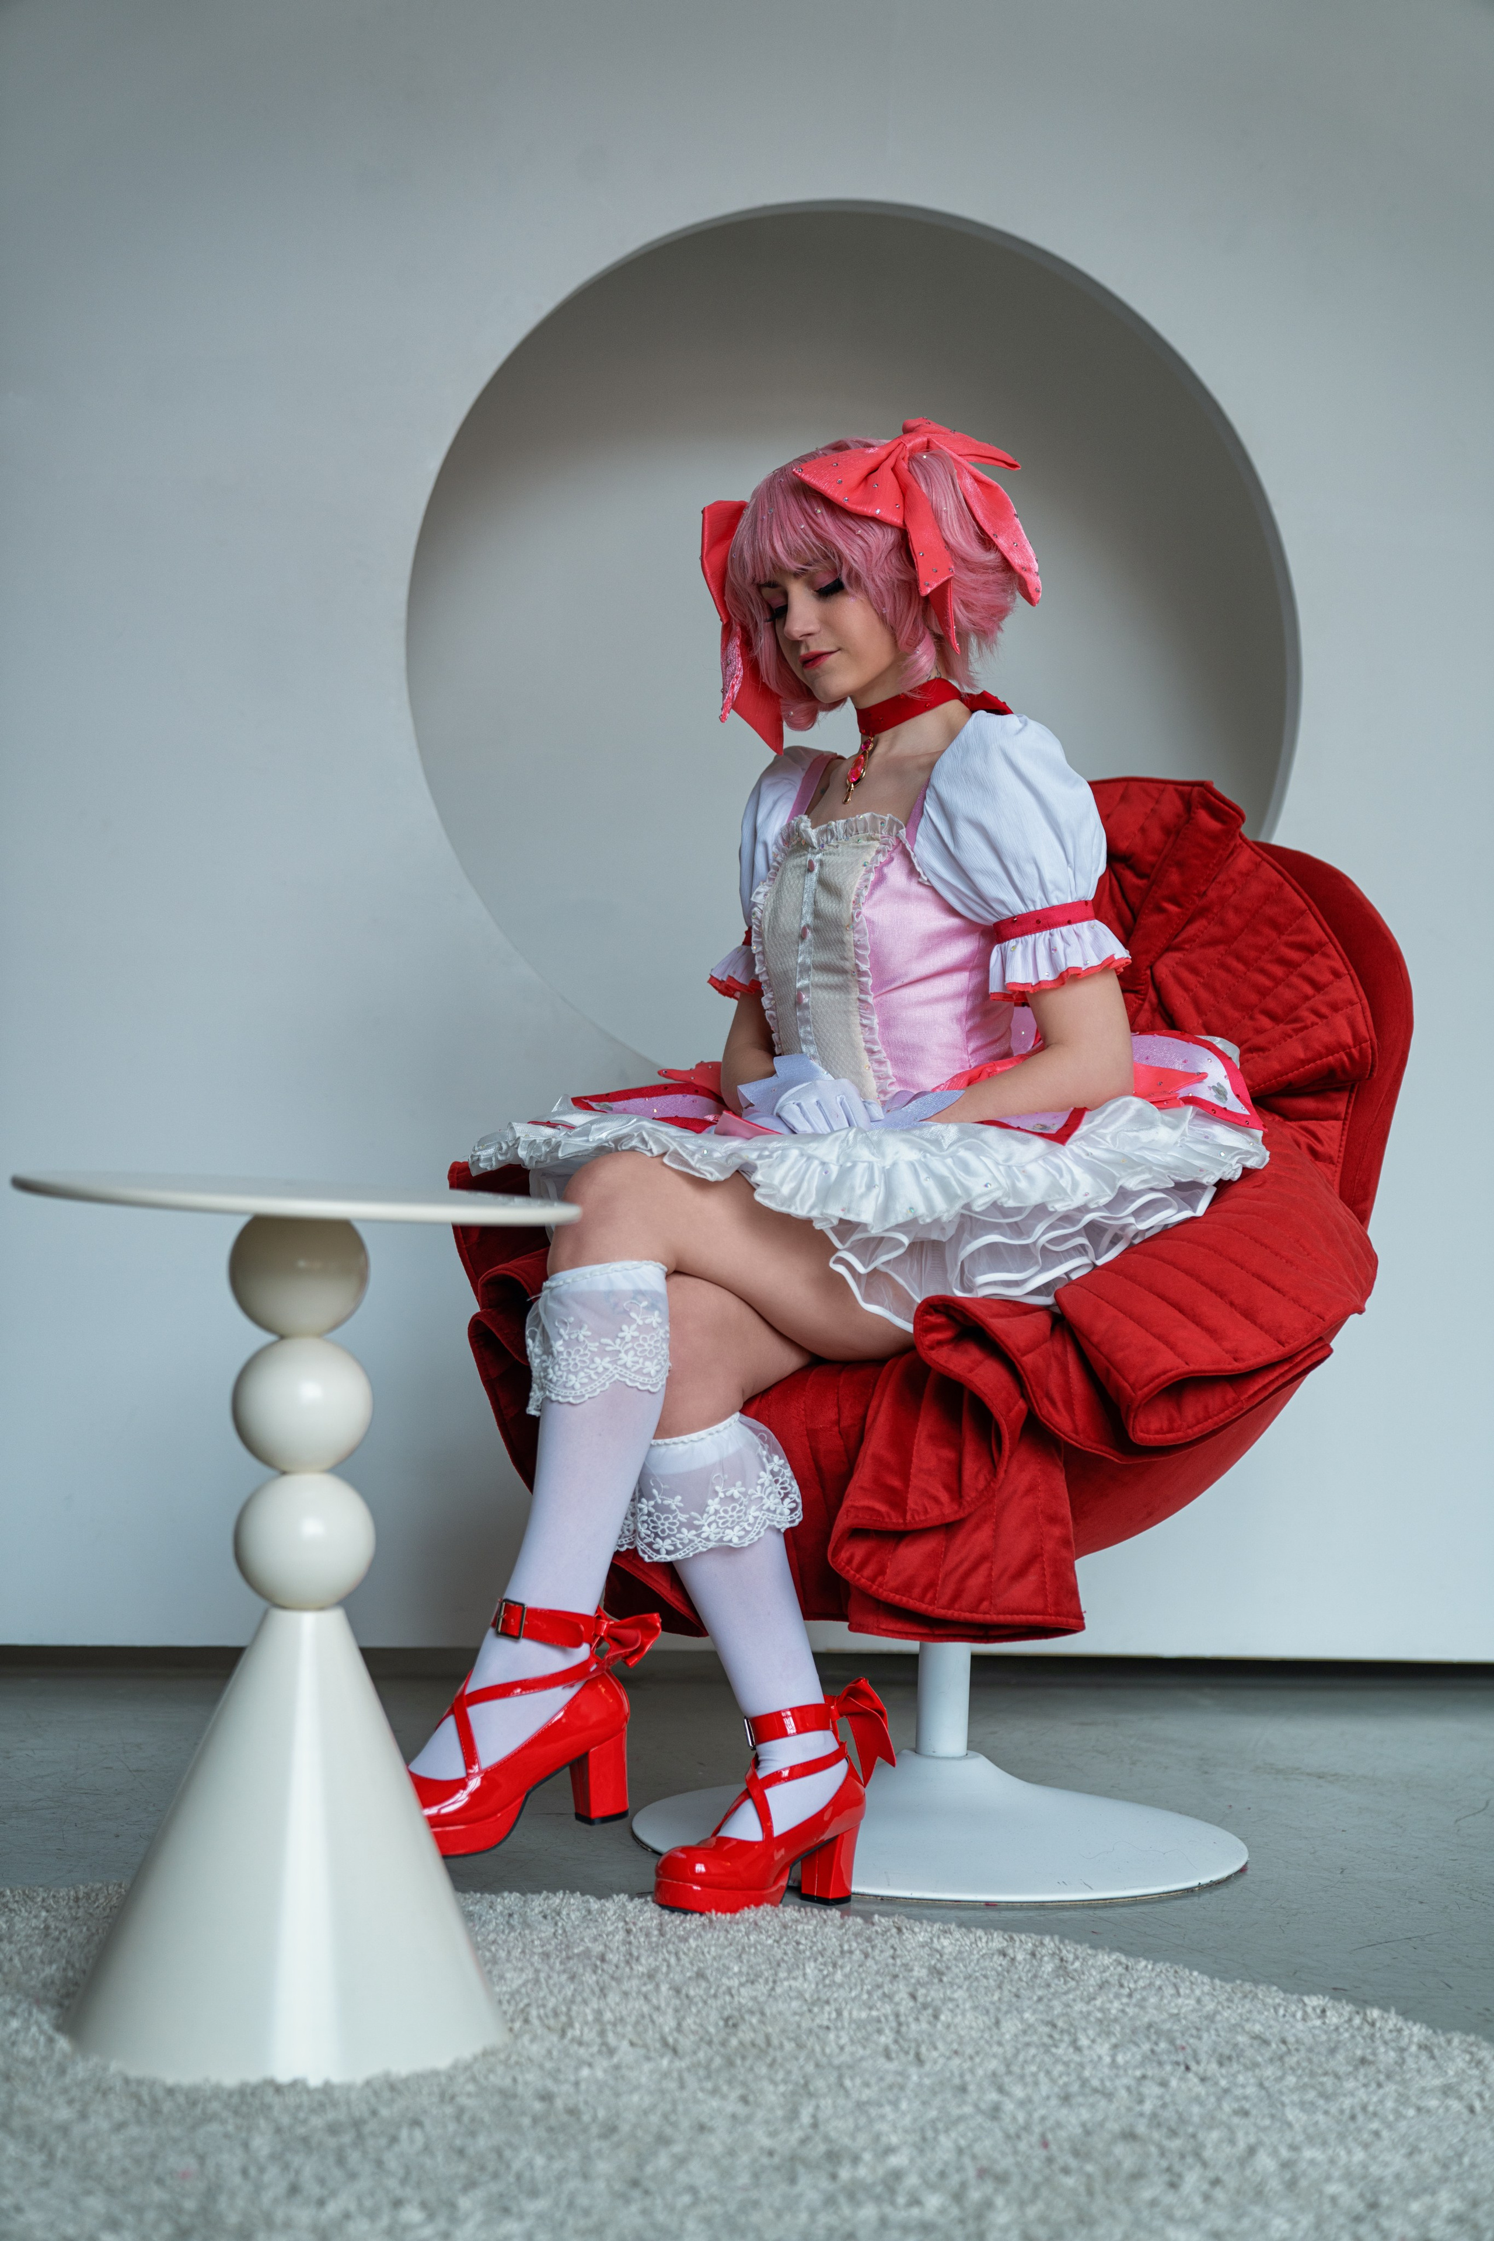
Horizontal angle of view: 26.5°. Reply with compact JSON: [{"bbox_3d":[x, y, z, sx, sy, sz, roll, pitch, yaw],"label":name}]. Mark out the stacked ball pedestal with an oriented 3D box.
[{"bbox_3d":[-0.350,0.388,2.436,0.351,0.629,0.351,2,-1,0],"label":"stacked ball pedestal"}]

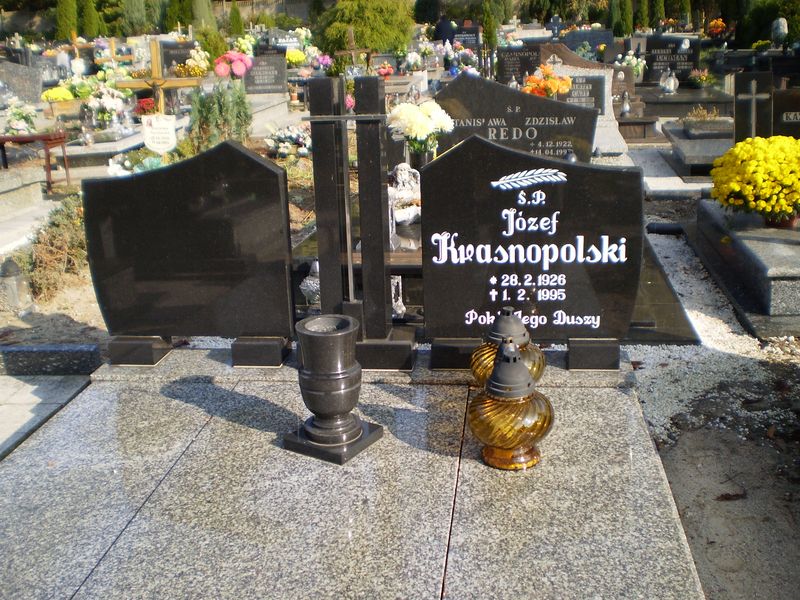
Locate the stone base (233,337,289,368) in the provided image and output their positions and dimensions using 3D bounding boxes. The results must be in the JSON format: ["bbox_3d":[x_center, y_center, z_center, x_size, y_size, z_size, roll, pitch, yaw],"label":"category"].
[{"bbox_3d":[-0.463,0.158,2.819,0.158,0.089,0.143,1,18,8],"label":"stone base"}]

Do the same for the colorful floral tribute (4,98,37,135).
[{"bbox_3d":[-3.740,-1.799,8.200,0.310,0.350,0.280,1,18,8],"label":"colorful floral tribute"}]

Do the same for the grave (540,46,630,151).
[{"bbox_3d":[1.831,-1.990,8.300,0.880,1.020,0.220,1,18,8],"label":"grave"}]

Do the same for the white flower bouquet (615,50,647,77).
[{"bbox_3d":[3.131,-3.185,11.302,0.390,0.380,0.320,1,18,7],"label":"white flower bouquet"}]

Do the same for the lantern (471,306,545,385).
[{"bbox_3d":[0.321,0.169,2.462,0.222,0.322,0.222,1,18,7],"label":"lantern"}]

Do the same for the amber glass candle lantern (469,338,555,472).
[{"bbox_3d":[0.284,0.249,2.097,0.214,0.320,0.214,1,18,8],"label":"amber glass candle lantern"}]

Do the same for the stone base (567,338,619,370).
[{"bbox_3d":[0.639,0.161,2.751,0.158,0.100,0.150,1,18,7],"label":"stone base"}]

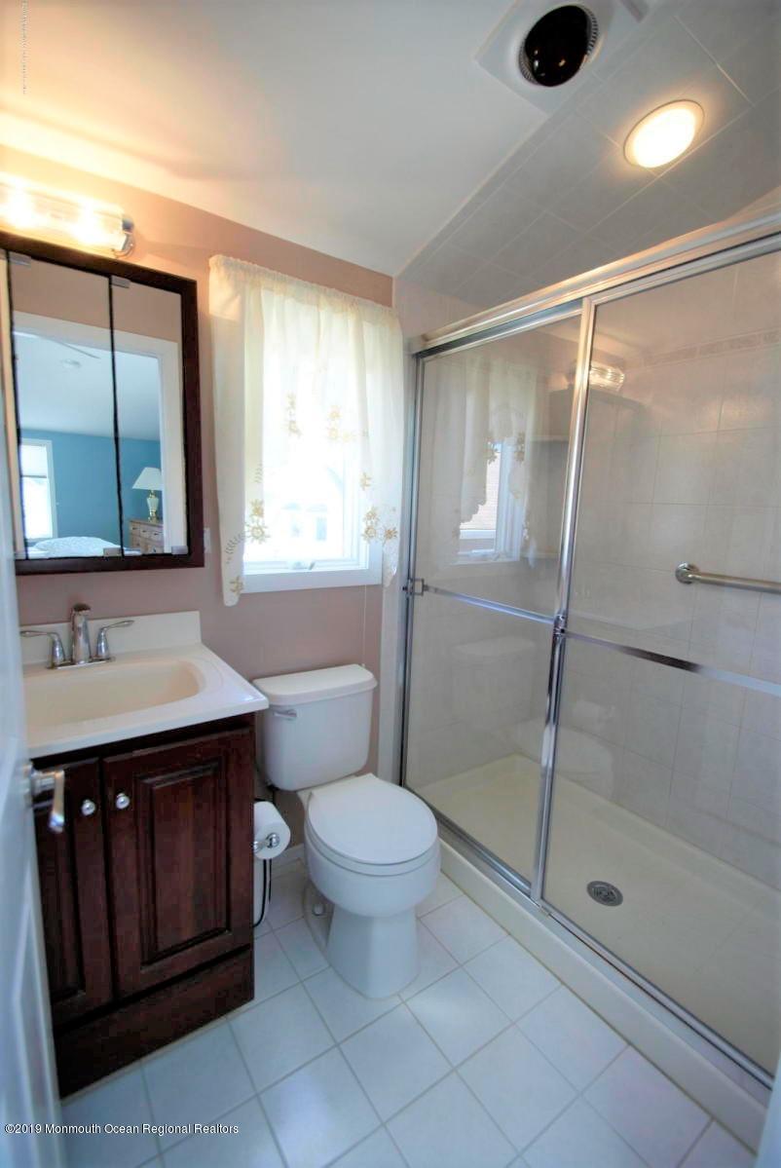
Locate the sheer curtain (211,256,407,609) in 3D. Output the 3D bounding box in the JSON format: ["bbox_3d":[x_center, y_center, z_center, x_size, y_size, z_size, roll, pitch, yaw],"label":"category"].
[{"bbox_3d":[-0.243,-0.432,1.584,0.625,0.965,0.080,-4,12,-32],"label":"sheer curtain"}]

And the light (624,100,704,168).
[{"bbox_3d":[0.728,-1.196,1.295,0.188,0.030,0.188,-4,-6,-32],"label":"light"}]

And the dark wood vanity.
[{"bbox_3d":[-0.743,0.715,1.277,0.638,0.836,0.436,-4,12,-32],"label":"dark wood vanity"}]

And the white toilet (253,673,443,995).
[{"bbox_3d":[-0.132,0.740,1.519,0.440,0.750,0.650,-4,12,-32],"label":"white toilet"}]

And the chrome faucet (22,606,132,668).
[{"bbox_3d":[-0.804,0.141,1.262,0.250,0.170,0.145,-4,12,-32],"label":"chrome faucet"}]

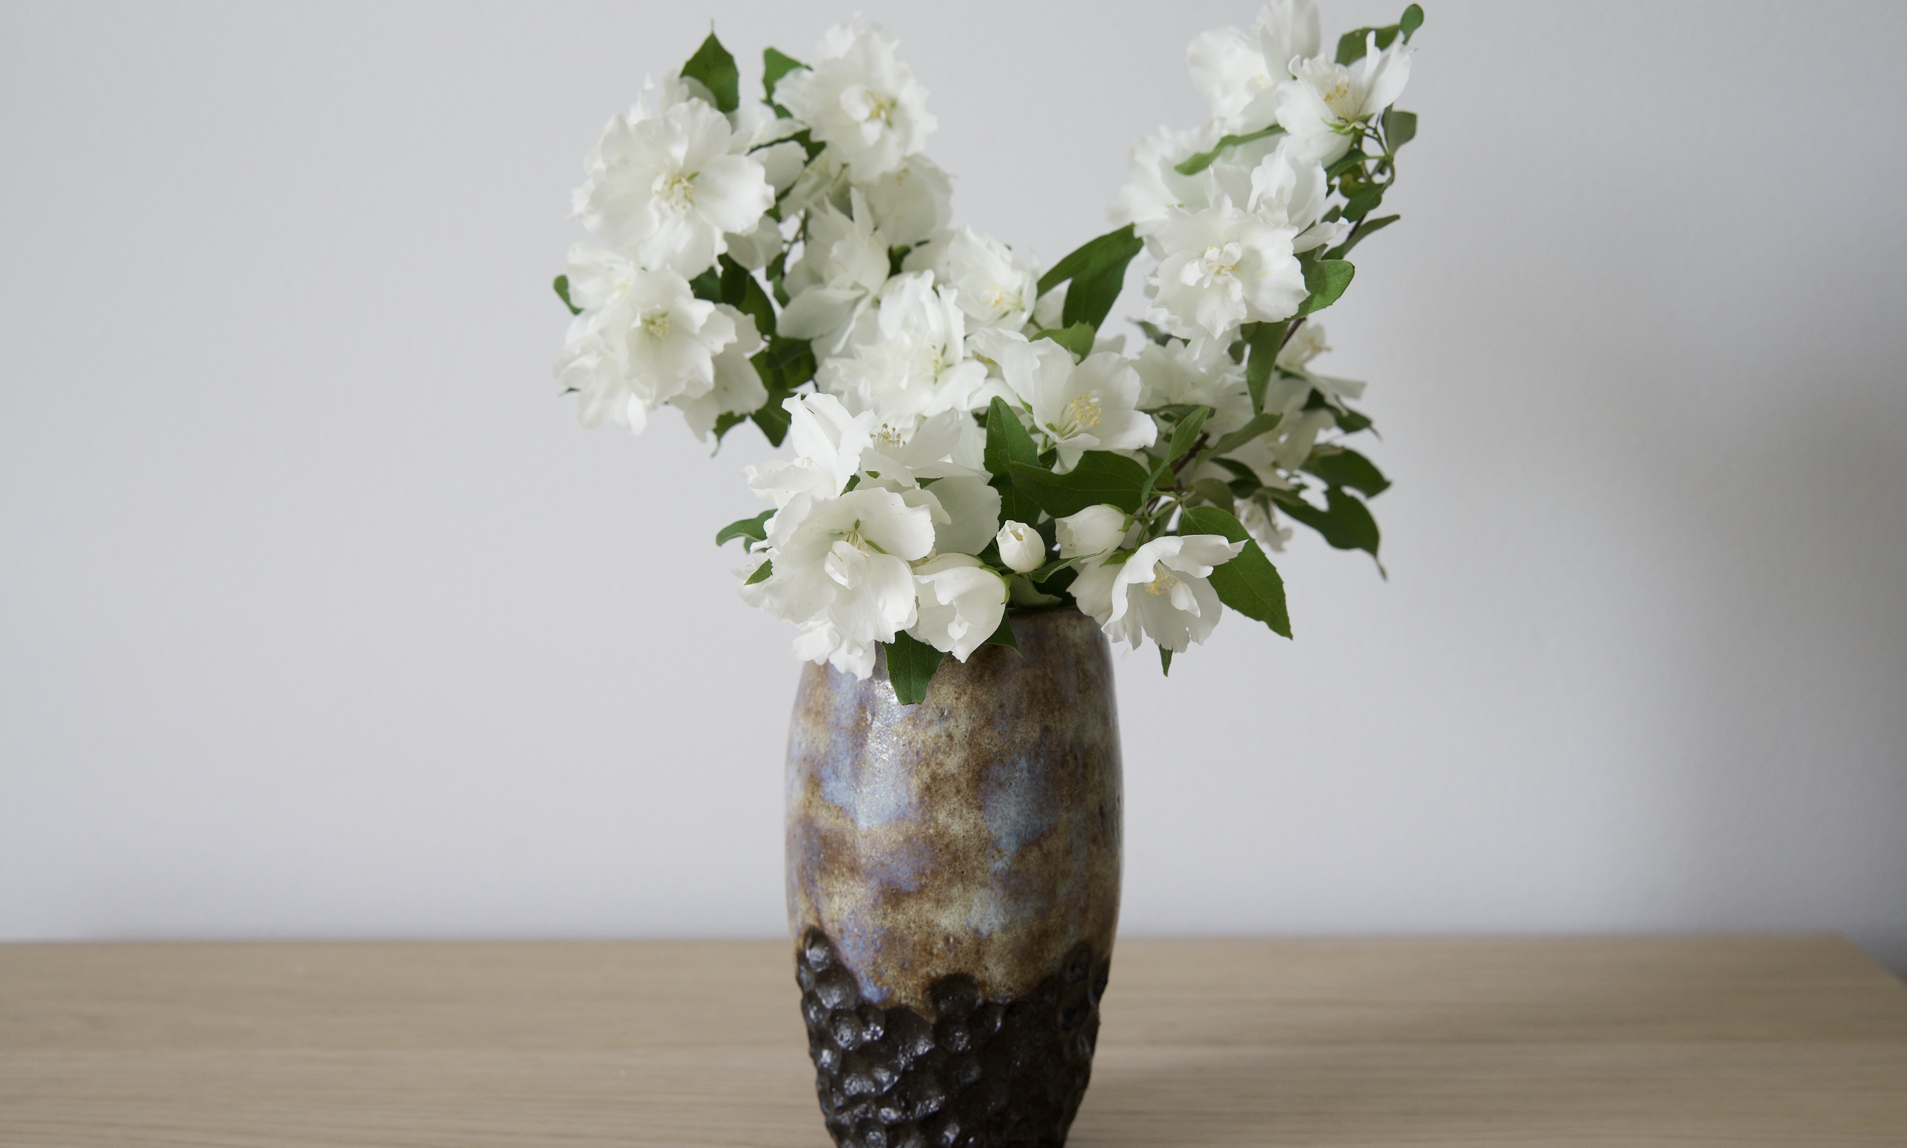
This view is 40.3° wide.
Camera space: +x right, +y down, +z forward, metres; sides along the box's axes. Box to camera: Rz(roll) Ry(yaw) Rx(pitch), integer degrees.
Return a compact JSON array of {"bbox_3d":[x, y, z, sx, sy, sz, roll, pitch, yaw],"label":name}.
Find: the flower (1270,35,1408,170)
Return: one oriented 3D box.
[{"bbox_3d":[0.120,-0.146,0.800,0.042,0.041,0.032,3,-26,25],"label":"flower"}]

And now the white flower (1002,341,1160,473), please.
[{"bbox_3d":[0.037,-0.050,0.775,0.046,0.038,0.032,-3,-11,-26],"label":"white flower"}]

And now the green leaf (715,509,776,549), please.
[{"bbox_3d":[-0.057,-0.013,0.737,0.023,0.011,0.012,-18,-21,6],"label":"green leaf"}]

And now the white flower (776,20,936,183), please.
[{"bbox_3d":[-0.029,-0.142,0.780,0.047,0.047,0.030,-1,3,-14],"label":"white flower"}]

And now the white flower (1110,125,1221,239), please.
[{"bbox_3d":[0.069,-0.122,0.815,0.040,0.040,0.030,3,-11,26],"label":"white flower"}]

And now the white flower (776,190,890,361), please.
[{"bbox_3d":[-0.036,-0.093,0.805,0.038,0.050,0.034,4,-1,35],"label":"white flower"}]

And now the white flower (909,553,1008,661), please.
[{"bbox_3d":[0.001,0.009,0.697,0.025,0.027,0.025,1,26,42],"label":"white flower"}]

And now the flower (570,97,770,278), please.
[{"bbox_3d":[-0.092,-0.126,0.845,0.061,0.057,0.036,-1,-3,-6],"label":"flower"}]

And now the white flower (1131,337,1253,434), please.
[{"bbox_3d":[0.075,-0.058,0.815,0.042,0.036,0.032,0,-21,0],"label":"white flower"}]

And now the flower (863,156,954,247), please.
[{"bbox_3d":[-0.017,-0.129,0.885,0.039,0.038,0.032,-2,-15,-17],"label":"flower"}]

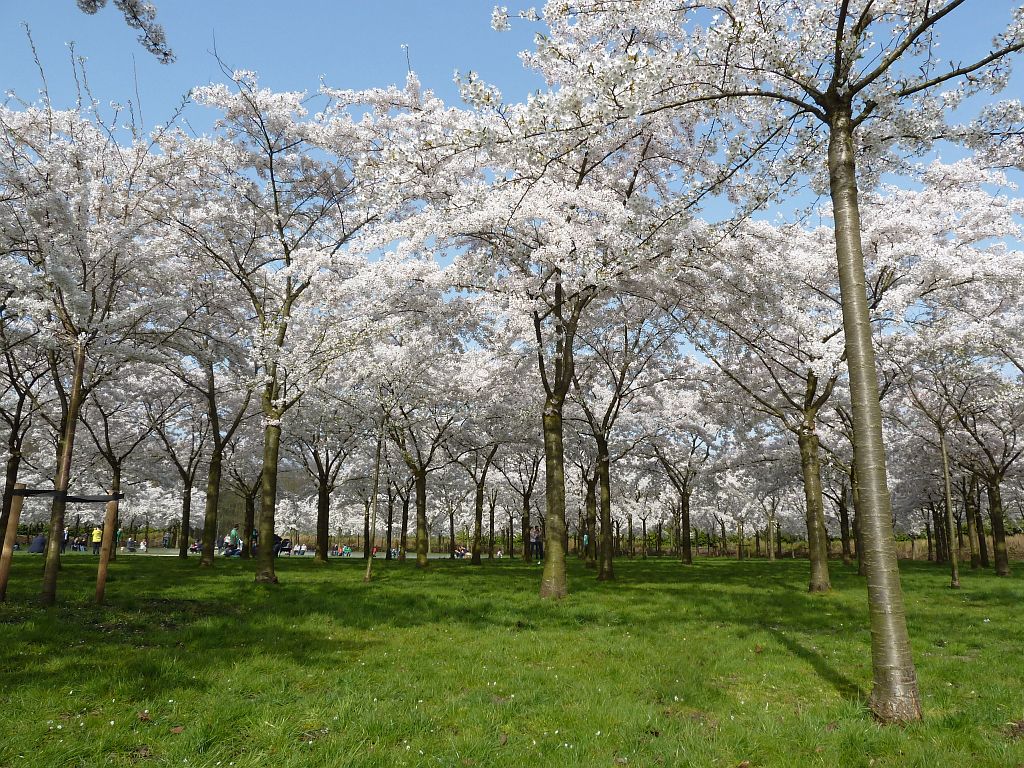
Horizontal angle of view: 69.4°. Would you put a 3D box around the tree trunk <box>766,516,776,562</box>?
[{"bbox_3d":[11.781,7.005,33.509,0.216,1.971,0.216,-4,-12,19],"label":"tree trunk"}]

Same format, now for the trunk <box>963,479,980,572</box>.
[{"bbox_3d":[16.760,5.137,26.887,0.342,3.092,0.342,-7,-14,31],"label":"trunk"}]

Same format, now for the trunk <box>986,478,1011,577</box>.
[{"bbox_3d":[14.006,4.112,21.315,0.370,2.760,0.370,-7,-14,32],"label":"trunk"}]

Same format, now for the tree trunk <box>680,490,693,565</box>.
[{"bbox_3d":[6.972,5.688,29.506,0.326,2.932,0.326,-3,-12,13],"label":"tree trunk"}]

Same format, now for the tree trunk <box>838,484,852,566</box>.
[{"bbox_3d":[12.973,5.515,28.812,0.280,3.018,0.280,-5,-13,23],"label":"tree trunk"}]

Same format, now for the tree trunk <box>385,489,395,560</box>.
[{"bbox_3d":[-6.047,6.989,36.580,0.270,3.314,0.270,2,-12,-9],"label":"tree trunk"}]

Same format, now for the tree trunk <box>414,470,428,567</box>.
[{"bbox_3d":[-3.427,5.039,27.777,0.408,3.494,0.408,2,-12,-7],"label":"tree trunk"}]

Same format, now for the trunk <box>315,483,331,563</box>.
[{"bbox_3d":[-8.059,5.881,31.453,0.472,3.273,0.472,3,-12,-14],"label":"trunk"}]

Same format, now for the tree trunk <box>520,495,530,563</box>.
[{"bbox_3d":[0.696,6.674,34.348,0.368,3.055,0.368,0,-12,1],"label":"tree trunk"}]

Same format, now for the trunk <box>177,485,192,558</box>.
[{"bbox_3d":[-15.295,6.459,34.779,0.339,3.440,0.339,5,-13,-23],"label":"trunk"}]

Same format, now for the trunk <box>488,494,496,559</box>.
[{"bbox_3d":[-1.071,7.728,39.900,0.294,3.285,0.294,1,-12,-1],"label":"trunk"}]

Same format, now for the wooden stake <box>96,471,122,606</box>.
[{"bbox_3d":[-6.863,2.726,12.527,0.163,1.897,0.163,6,-13,-28],"label":"wooden stake"}]

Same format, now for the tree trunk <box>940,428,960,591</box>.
[{"bbox_3d":[9.875,2.781,16.707,0.161,3.527,0.161,-7,-13,29],"label":"tree trunk"}]

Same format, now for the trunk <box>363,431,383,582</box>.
[{"bbox_3d":[-3.271,2.870,17.514,0.162,3.478,0.162,5,-13,-10],"label":"trunk"}]

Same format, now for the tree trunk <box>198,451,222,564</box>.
[{"bbox_3d":[-10.910,4.510,27.015,0.439,4.174,0.439,5,-12,-21],"label":"tree trunk"}]

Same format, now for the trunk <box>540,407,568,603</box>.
[{"bbox_3d":[0.795,2.167,14.085,0.426,3.645,0.426,-1,-12,3],"label":"trunk"}]

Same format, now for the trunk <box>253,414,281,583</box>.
[{"bbox_3d":[-5.433,2.594,16.538,0.416,3.593,0.416,4,-13,-17],"label":"trunk"}]

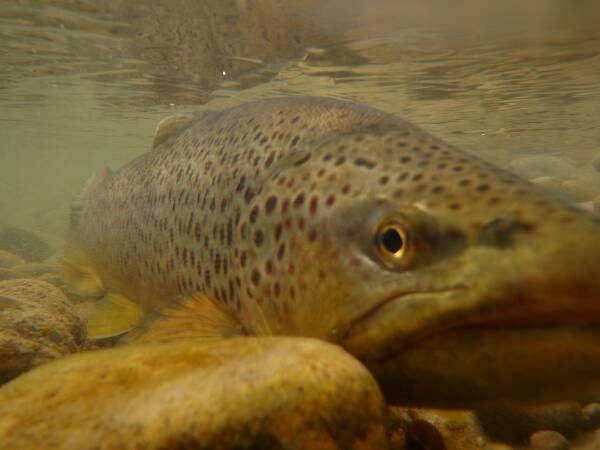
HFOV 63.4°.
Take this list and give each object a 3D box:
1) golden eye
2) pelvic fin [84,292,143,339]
[{"bbox_3d":[0.035,0.007,0.183,0.015,0.016,0.008,3,5,38],"label":"golden eye"},{"bbox_3d":[-0.140,0.068,0.365,0.044,0.034,0.016,2,5,32],"label":"pelvic fin"}]

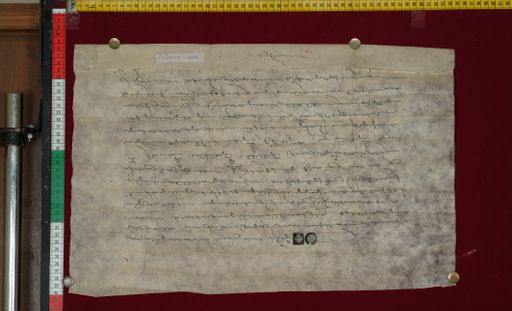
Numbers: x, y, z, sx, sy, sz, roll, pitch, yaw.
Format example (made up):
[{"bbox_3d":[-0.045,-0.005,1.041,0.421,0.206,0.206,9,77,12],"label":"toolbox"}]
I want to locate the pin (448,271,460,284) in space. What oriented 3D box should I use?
[{"bbox_3d":[0.273,0.168,1.728,0.015,0.015,0.009,0,-4,0],"label":"pin"}]

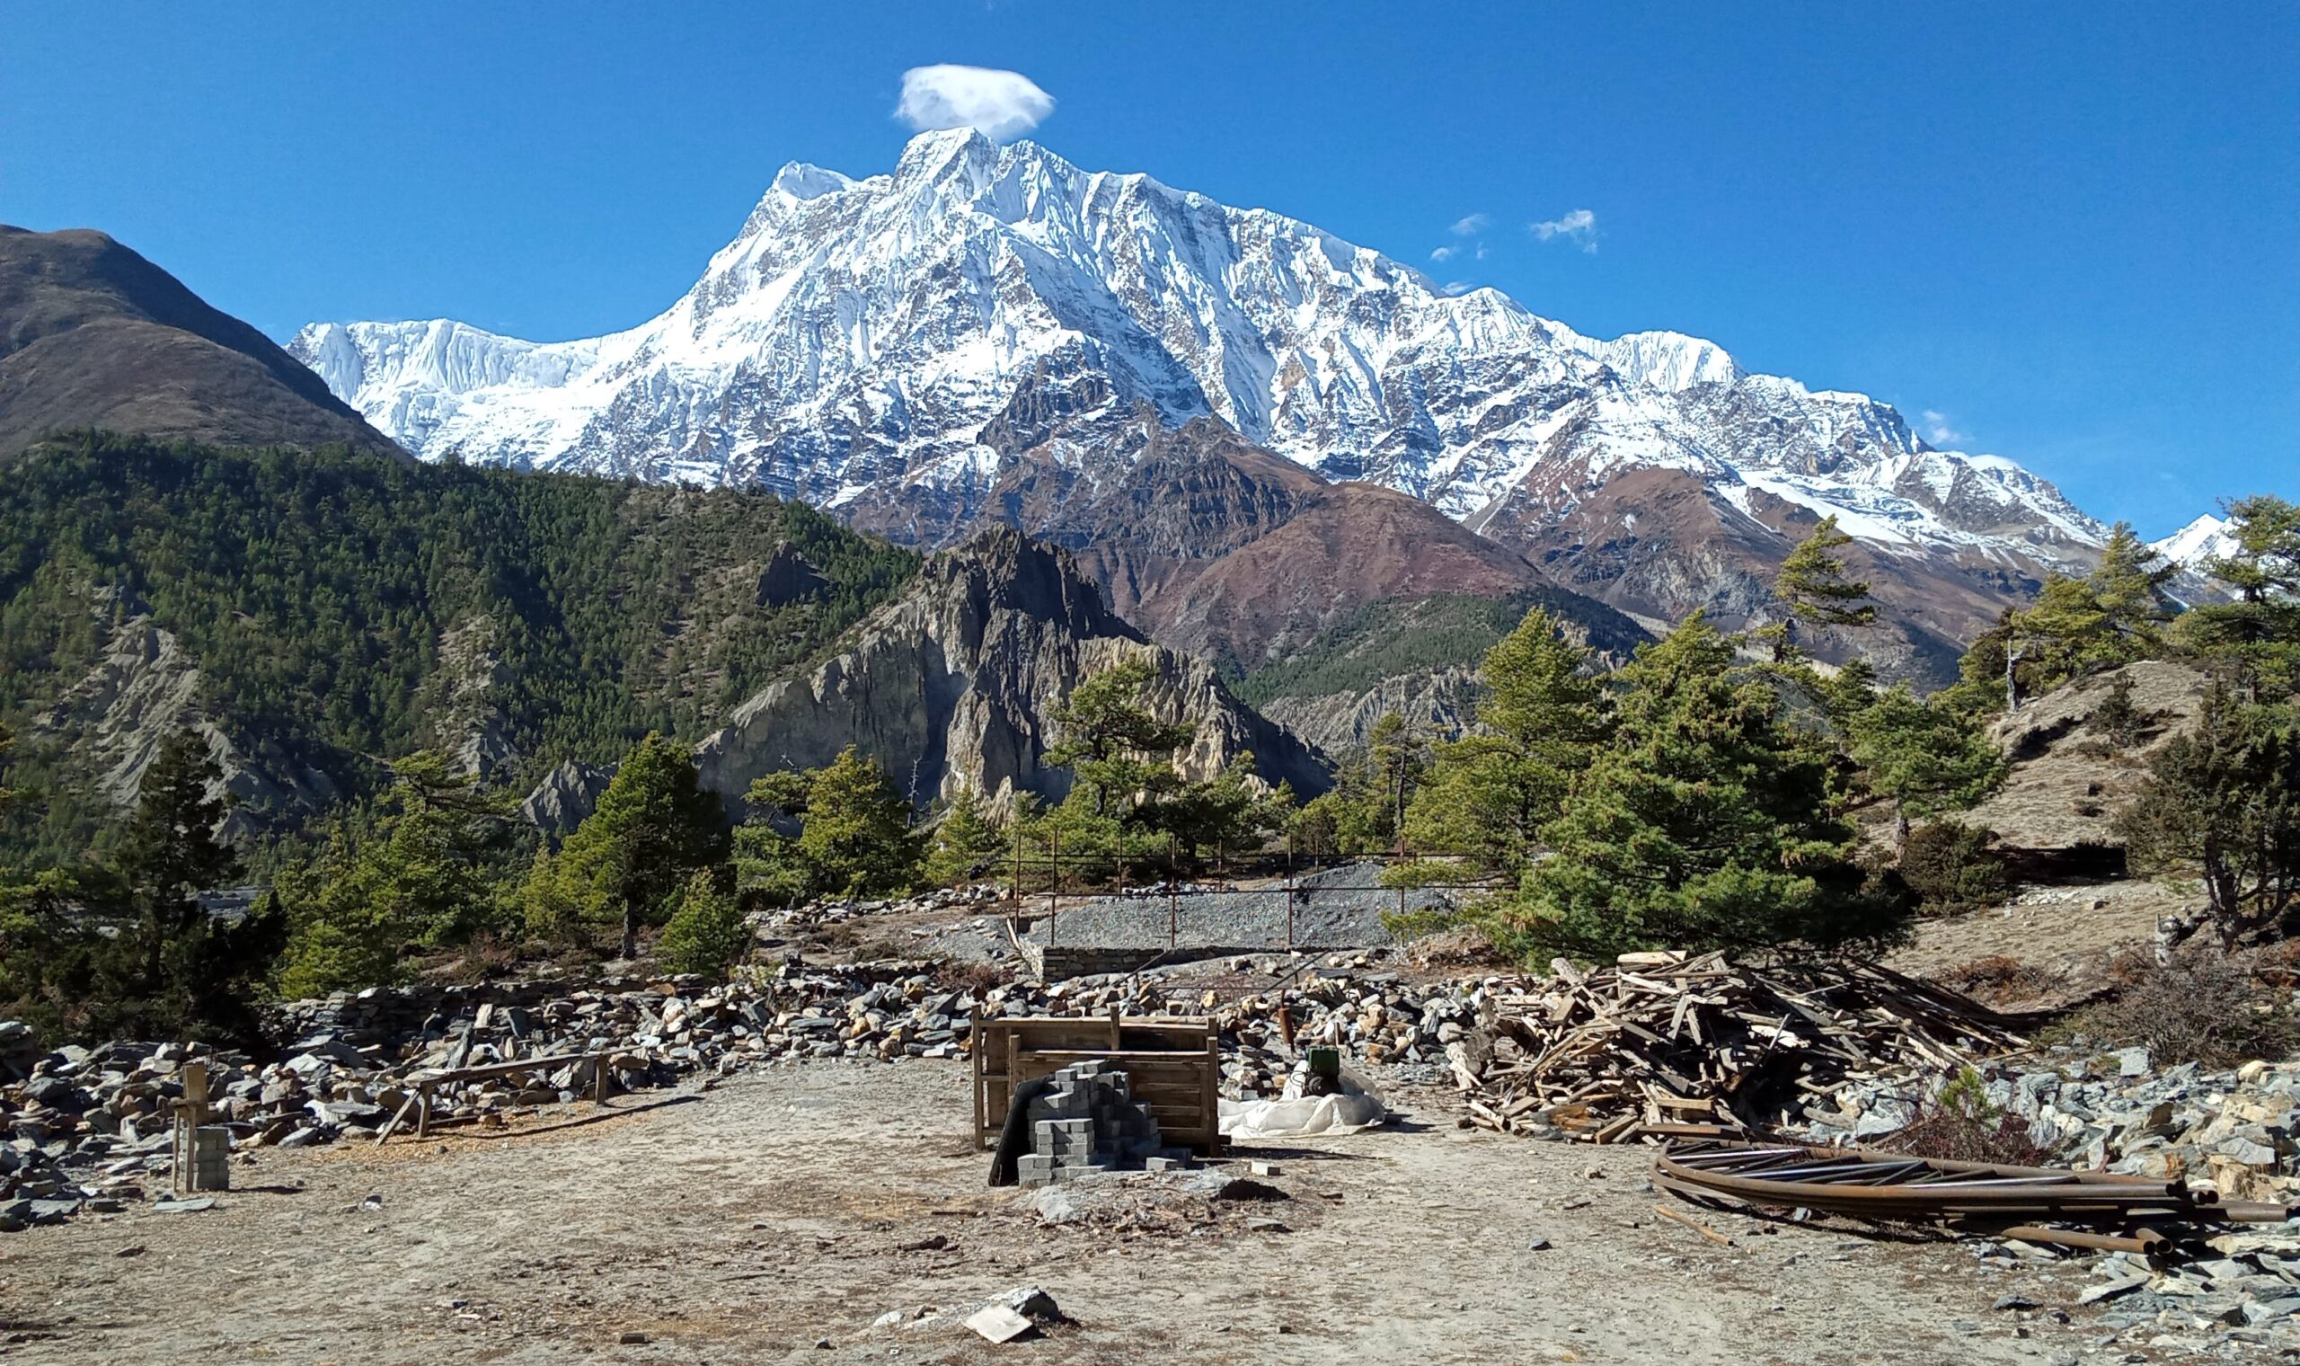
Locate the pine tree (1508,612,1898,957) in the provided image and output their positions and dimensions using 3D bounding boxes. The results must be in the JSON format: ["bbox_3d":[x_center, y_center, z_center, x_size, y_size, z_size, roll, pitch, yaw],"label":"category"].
[{"bbox_3d":[7.437,1.485,25.000,5.239,4.877,4.873,0,-5,0],"label":"pine tree"}]

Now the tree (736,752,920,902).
[{"bbox_3d":[-5.894,2.611,34.000,3.415,2.824,2.561,0,-5,0],"label":"tree"}]

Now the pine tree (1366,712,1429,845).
[{"bbox_3d":[5.578,2.292,42.000,1.379,3.245,1.283,0,-5,0],"label":"pine tree"}]

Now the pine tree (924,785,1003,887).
[{"bbox_3d":[-3.599,3.025,36.000,1.530,2.121,1.423,0,-5,0],"label":"pine tree"}]

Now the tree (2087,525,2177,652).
[{"bbox_3d":[27.396,-2.486,52.000,2.511,4.018,2.335,0,-5,0],"label":"tree"}]

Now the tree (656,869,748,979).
[{"bbox_3d":[-6.386,3.481,26.500,1.331,1.664,1.238,0,-5,0],"label":"tree"}]

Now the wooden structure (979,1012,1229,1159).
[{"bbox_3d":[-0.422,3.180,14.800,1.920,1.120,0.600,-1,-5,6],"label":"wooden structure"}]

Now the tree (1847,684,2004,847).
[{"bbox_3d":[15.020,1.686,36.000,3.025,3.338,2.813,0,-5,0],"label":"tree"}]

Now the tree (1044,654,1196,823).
[{"bbox_3d":[-0.618,1.391,40.000,3.207,3.825,2.982,0,-5,0],"label":"tree"}]

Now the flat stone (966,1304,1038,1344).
[{"bbox_3d":[-0.750,3.211,9.300,0.270,0.060,0.270,-10,14,-44],"label":"flat stone"}]

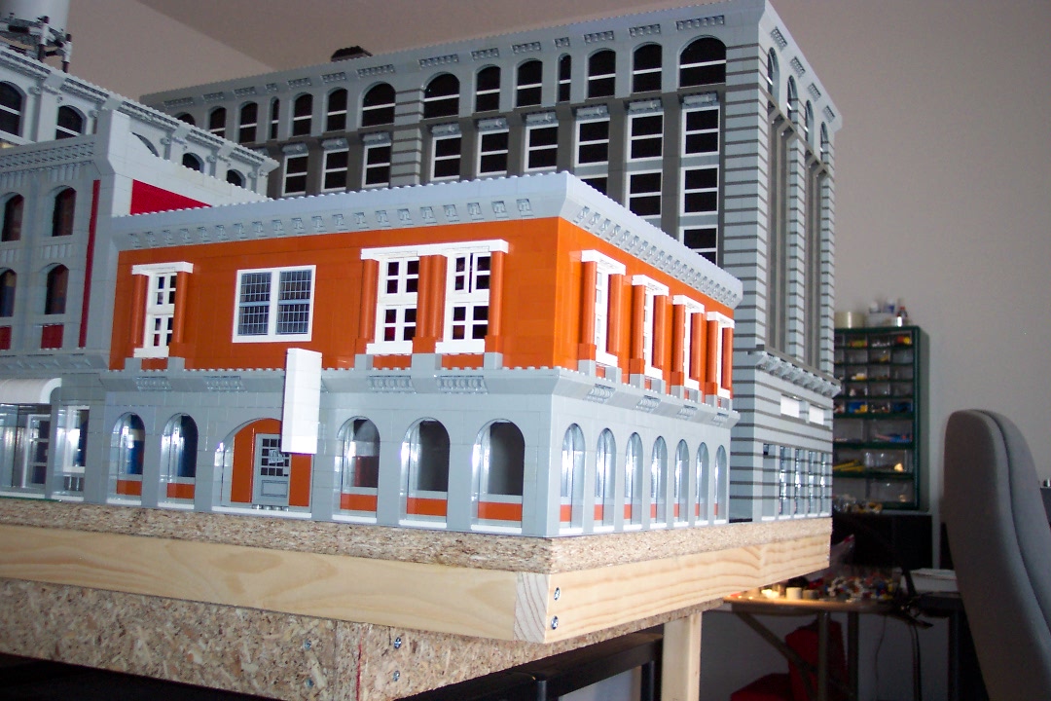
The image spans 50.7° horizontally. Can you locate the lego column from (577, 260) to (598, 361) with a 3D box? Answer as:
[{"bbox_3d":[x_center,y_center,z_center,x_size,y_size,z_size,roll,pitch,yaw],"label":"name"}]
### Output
[{"bbox_3d":[0.037,-0.023,0.651,0.008,0.058,0.008,-1,-7,27],"label":"lego column"}]

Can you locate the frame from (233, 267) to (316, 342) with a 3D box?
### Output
[{"bbox_3d":[-0.159,-0.029,0.714,0.064,0.048,0.009,-1,-7,27],"label":"frame"}]

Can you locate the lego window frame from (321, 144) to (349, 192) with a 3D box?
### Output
[{"bbox_3d":[-0.214,-0.207,1.256,0.038,0.054,0.010,-1,-7,27],"label":"lego window frame"}]

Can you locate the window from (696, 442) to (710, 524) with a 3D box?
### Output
[{"bbox_3d":[0.131,0.102,0.851,0.010,0.062,0.032,-1,-7,27],"label":"window"}]

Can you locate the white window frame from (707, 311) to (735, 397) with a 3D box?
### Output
[{"bbox_3d":[0.152,0.005,0.883,0.014,0.064,0.048,-1,-7,27],"label":"white window frame"}]

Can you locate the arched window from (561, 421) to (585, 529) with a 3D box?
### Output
[{"bbox_3d":[0.024,0.072,0.633,0.008,0.061,0.032,-1,-7,27],"label":"arched window"}]

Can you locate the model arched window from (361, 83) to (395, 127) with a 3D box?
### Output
[{"bbox_3d":[-0.158,-0.268,1.210,0.048,0.051,0.009,-1,-7,27],"label":"model arched window"}]

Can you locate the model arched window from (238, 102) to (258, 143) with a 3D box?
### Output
[{"bbox_3d":[-0.320,-0.264,1.293,0.032,0.051,0.009,-1,-7,27],"label":"model arched window"}]

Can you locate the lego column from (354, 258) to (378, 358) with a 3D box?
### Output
[{"bbox_3d":[-0.095,-0.026,0.672,0.009,0.058,0.008,-1,-7,27],"label":"lego column"}]

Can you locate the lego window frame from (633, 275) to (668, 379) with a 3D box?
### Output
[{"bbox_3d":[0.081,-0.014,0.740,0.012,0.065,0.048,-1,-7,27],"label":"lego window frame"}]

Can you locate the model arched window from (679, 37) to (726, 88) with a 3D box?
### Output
[{"bbox_3d":[0.170,-0.274,1.059,0.048,0.049,0.009,-1,-7,27],"label":"model arched window"}]

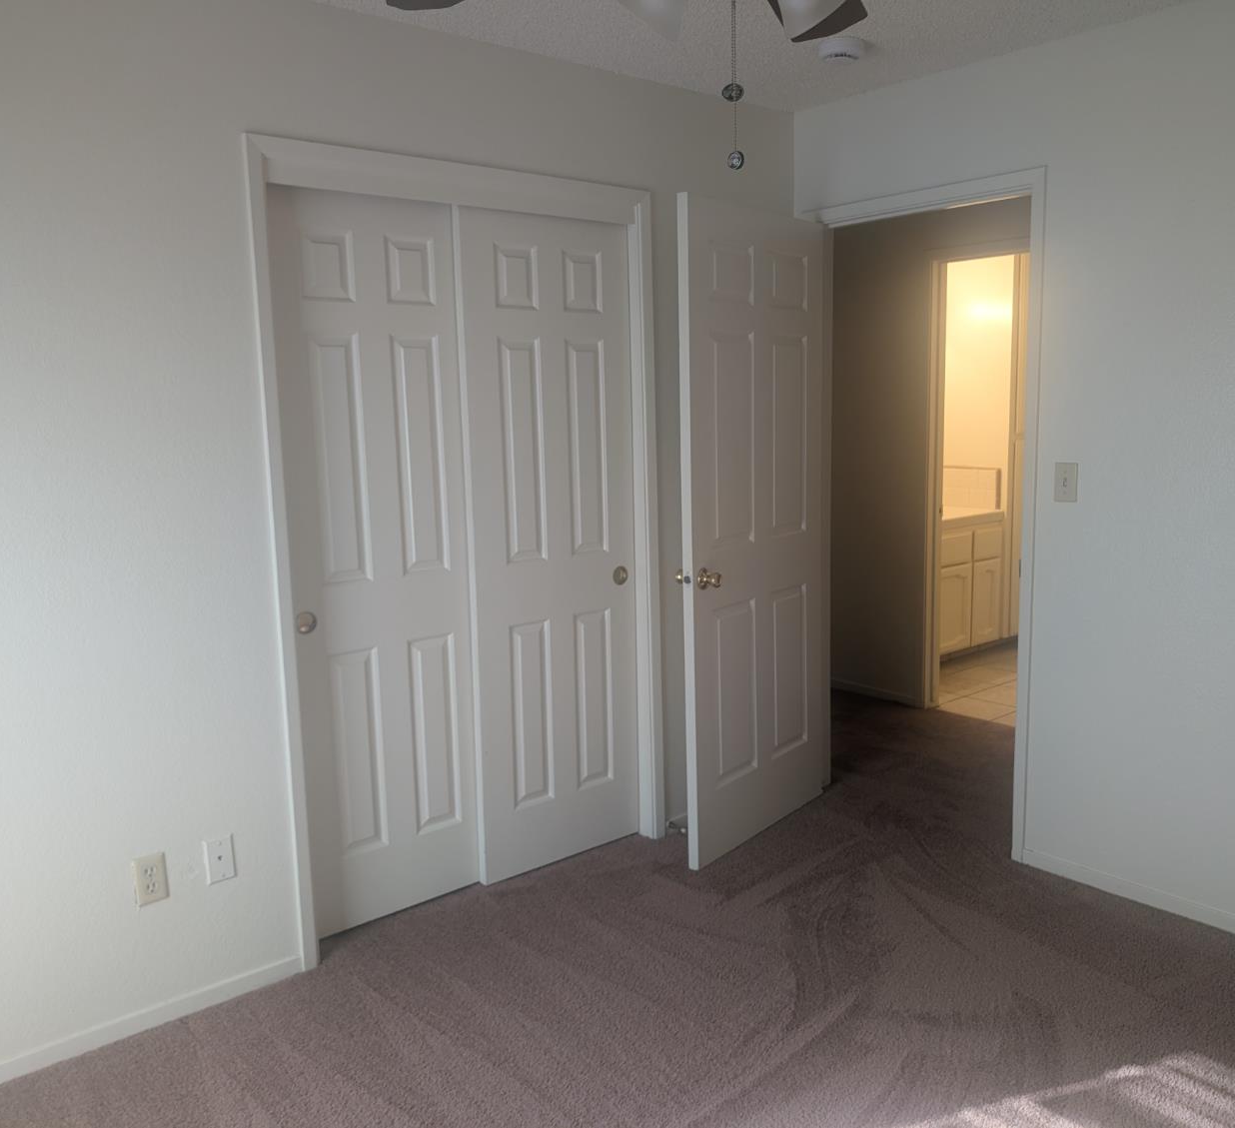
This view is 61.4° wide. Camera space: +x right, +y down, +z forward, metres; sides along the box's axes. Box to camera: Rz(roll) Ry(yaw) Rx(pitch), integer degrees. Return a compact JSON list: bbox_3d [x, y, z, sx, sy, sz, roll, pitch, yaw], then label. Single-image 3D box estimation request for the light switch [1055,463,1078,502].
[{"bbox_3d":[1.300,-0.235,3.021,0.012,0.115,0.070,-8,11,-39],"label":"light switch"}]

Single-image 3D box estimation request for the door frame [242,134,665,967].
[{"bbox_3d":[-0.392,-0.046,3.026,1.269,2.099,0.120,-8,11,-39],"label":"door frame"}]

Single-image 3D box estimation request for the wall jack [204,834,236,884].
[{"bbox_3d":[-0.977,0.730,2.564,0.070,0.115,0.008,-8,11,-39],"label":"wall jack"}]

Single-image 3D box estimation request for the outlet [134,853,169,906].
[{"bbox_3d":[-1.102,0.751,2.463,0.071,0.116,0.008,-8,11,-39],"label":"outlet"}]

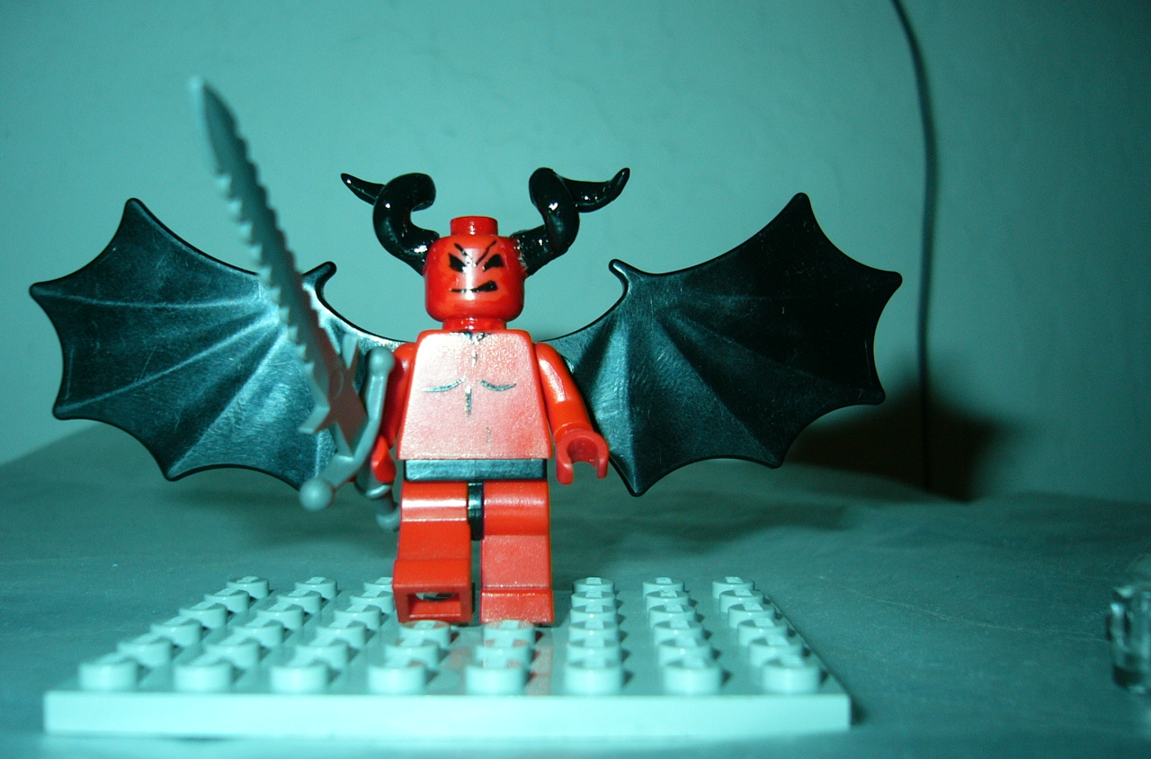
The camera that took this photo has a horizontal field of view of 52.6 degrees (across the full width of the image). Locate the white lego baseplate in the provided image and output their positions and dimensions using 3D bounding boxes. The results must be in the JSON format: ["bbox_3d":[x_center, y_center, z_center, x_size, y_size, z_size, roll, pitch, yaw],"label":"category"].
[{"bbox_3d":[-0.010,0.026,0.114,0.064,0.005,0.048,0,-1,1],"label":"white lego baseplate"}]

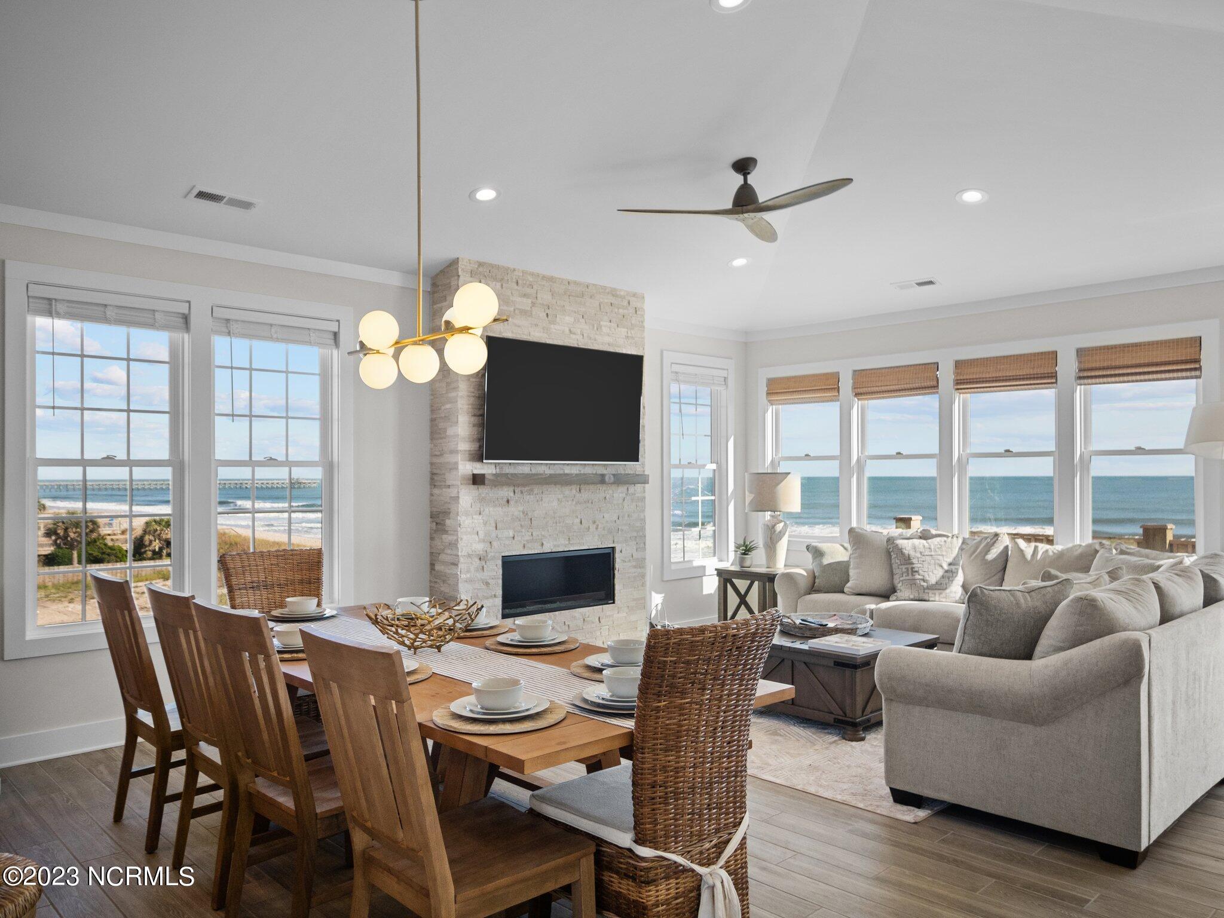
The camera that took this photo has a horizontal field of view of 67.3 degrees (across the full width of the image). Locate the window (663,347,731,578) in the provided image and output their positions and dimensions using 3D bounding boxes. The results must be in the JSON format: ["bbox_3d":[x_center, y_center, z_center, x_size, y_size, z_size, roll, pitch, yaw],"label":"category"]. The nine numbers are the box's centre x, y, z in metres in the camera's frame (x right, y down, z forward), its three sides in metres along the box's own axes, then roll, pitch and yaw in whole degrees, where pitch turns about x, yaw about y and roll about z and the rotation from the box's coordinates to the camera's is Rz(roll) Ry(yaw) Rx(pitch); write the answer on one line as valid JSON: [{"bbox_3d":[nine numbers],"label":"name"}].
[{"bbox_3d":[0.764,0.059,8.119,0.950,1.950,0.090,1,-1,-44],"label":"window"}]

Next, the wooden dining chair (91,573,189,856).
[{"bbox_3d":[-1.759,0.967,3.717,0.560,1.025,0.480,1,-1,-44],"label":"wooden dining chair"}]

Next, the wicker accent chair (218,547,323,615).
[{"bbox_3d":[-1.467,0.968,4.263,0.500,1.040,0.570,1,-1,-44],"label":"wicker accent chair"}]

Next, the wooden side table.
[{"bbox_3d":[1.321,1.236,7.769,0.711,0.610,0.557,1,-1,-44],"label":"wooden side table"}]

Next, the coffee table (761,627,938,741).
[{"bbox_3d":[1.303,1.262,5.329,0.850,0.460,0.830,1,-1,-44],"label":"coffee table"}]

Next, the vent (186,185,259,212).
[{"bbox_3d":[-2.005,-1.346,4.761,0.350,0.025,0.148,1,-15,-44],"label":"vent"}]

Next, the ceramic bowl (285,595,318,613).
[{"bbox_3d":[-1.413,0.667,4.190,0.139,0.062,0.139,0,-1,0],"label":"ceramic bowl"}]

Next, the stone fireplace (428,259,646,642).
[{"bbox_3d":[-0.468,0.113,6.636,1.735,2.820,0.370,1,-1,-44],"label":"stone fireplace"}]

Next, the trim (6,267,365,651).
[{"bbox_3d":[-2.295,0.014,5.129,1.860,1.945,0.070,1,-1,-44],"label":"trim"}]

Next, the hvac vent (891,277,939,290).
[{"bbox_3d":[2.288,-1.322,6.939,0.335,0.030,0.140,-1,-16,46],"label":"hvac vent"}]

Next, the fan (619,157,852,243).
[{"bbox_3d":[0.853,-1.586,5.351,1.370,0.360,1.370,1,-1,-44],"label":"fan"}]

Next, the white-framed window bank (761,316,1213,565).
[{"bbox_3d":[2.639,-0.037,7.161,0.150,1.643,3.624,1,-1,-44],"label":"white-framed window bank"}]

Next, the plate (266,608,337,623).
[{"bbox_3d":[-1.431,0.711,4.219,0.326,0.028,0.326,0,-1,0],"label":"plate"}]

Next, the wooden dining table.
[{"bbox_3d":[-0.686,1.093,3.389,1.080,0.760,2.530,1,-1,-44],"label":"wooden dining table"}]

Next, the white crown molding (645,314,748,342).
[{"bbox_3d":[0.683,-1.141,7.948,1.610,0.100,0.047,1,-1,-44],"label":"white crown molding"}]

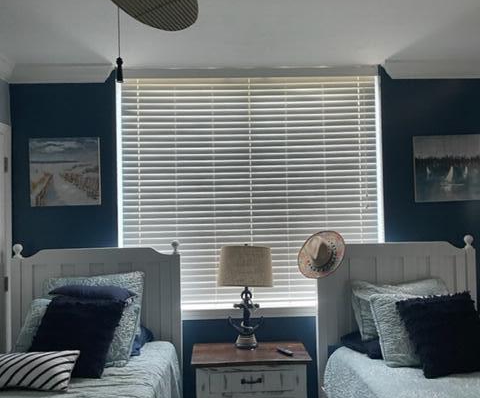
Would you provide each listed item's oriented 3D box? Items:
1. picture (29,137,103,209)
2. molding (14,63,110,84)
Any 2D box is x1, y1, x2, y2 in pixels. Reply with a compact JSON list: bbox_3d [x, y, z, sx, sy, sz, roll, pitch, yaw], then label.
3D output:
[{"bbox_3d":[-1.113,-0.171,3.081,0.441,0.433,0.032,-1,-1,-2],"label":"picture"},{"bbox_3d":[-1.145,-0.799,3.065,0.675,0.106,0.078,-1,-1,-2],"label":"molding"}]

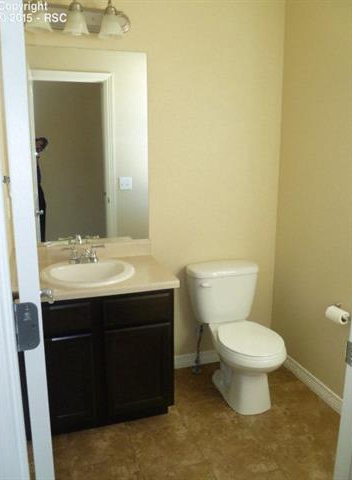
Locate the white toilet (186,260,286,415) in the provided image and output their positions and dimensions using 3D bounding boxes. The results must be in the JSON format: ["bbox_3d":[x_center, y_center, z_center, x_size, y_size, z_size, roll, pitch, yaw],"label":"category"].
[{"bbox_3d":[0.363,0.558,2.266,0.437,0.722,0.692,-4,12,-19],"label":"white toilet"}]

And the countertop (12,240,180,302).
[{"bbox_3d":[-0.434,0.138,2.002,0.775,0.141,0.541,-4,12,-19],"label":"countertop"}]

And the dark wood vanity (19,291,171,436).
[{"bbox_3d":[-0.445,0.574,2.104,0.748,0.754,0.513,-4,12,-19],"label":"dark wood vanity"}]

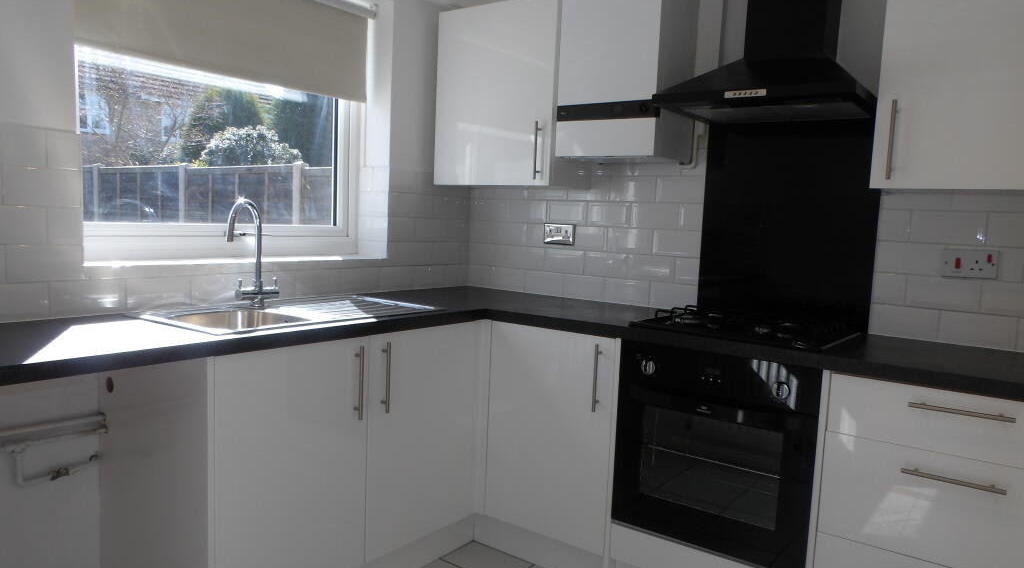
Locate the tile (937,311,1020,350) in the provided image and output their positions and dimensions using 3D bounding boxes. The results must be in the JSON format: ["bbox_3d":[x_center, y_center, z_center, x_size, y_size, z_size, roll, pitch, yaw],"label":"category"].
[{"bbox_3d":[1.418,0.140,2.163,0.199,0.100,0.010,6,7,36],"label":"tile"}]

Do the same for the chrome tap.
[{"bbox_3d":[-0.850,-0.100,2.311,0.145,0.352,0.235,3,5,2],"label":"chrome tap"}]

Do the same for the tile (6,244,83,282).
[{"bbox_3d":[-1.254,-0.055,1.918,0.010,0.100,0.194,6,7,36],"label":"tile"}]

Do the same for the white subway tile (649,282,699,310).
[{"bbox_3d":[0.625,0.051,2.741,0.196,0.100,0.010,6,7,36],"label":"white subway tile"}]

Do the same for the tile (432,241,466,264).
[{"bbox_3d":[-0.291,-0.137,3.219,0.010,0.100,0.216,6,7,36],"label":"tile"}]

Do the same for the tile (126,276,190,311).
[{"bbox_3d":[-1.081,0.030,2.176,0.010,0.101,0.200,6,7,36],"label":"tile"}]

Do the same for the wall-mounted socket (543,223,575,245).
[{"bbox_3d":[0.198,-0.213,3.049,0.148,0.086,0.014,6,6,37],"label":"wall-mounted socket"}]

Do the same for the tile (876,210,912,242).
[{"bbox_3d":[1.232,-0.188,2.288,0.097,0.101,0.009,6,7,36],"label":"tile"}]

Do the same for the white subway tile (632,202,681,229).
[{"bbox_3d":[0.557,-0.263,2.758,0.200,0.100,0.010,6,7,36],"label":"white subway tile"}]

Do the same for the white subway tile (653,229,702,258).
[{"bbox_3d":[0.638,-0.159,2.732,0.200,0.100,0.009,6,6,37],"label":"white subway tile"}]

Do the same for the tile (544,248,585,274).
[{"bbox_3d":[0.229,-0.096,3.049,0.200,0.100,0.009,6,7,36],"label":"tile"}]

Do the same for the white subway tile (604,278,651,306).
[{"bbox_3d":[0.466,0.033,2.872,0.200,0.100,0.009,6,7,36],"label":"white subway tile"}]

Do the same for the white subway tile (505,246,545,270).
[{"bbox_3d":[0.063,-0.114,3.136,0.200,0.100,0.010,6,7,36],"label":"white subway tile"}]

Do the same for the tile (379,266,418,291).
[{"bbox_3d":[-0.485,-0.021,2.978,0.010,0.100,0.199,6,7,36],"label":"tile"}]

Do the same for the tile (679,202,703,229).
[{"bbox_3d":[0.677,-0.250,2.683,0.093,0.100,0.010,6,7,36],"label":"tile"}]

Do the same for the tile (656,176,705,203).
[{"bbox_3d":[0.649,-0.359,2.723,0.200,0.100,0.009,6,7,36],"label":"tile"}]

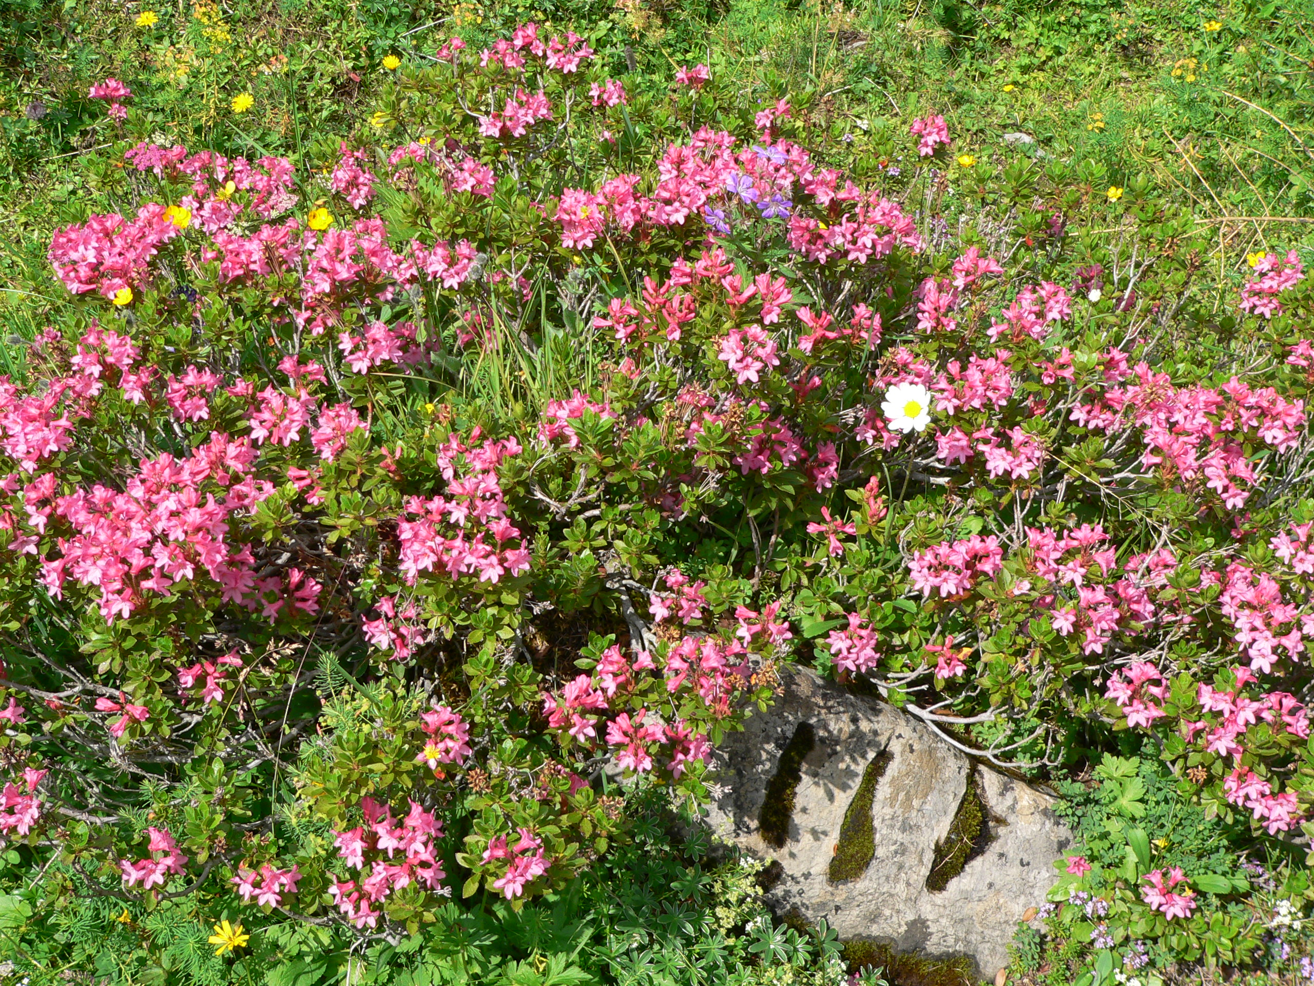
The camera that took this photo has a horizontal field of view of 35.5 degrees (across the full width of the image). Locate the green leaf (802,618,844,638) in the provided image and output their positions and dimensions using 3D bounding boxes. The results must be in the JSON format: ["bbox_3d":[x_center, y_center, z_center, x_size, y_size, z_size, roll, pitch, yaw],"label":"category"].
[{"bbox_3d":[0.138,0.113,1.710,0.039,0.007,0.013,-18,40,-12],"label":"green leaf"}]

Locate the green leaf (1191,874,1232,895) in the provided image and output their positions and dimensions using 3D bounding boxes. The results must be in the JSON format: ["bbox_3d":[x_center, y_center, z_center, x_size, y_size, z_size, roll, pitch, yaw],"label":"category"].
[{"bbox_3d":[0.419,0.295,1.550,0.032,0.006,0.015,6,50,6],"label":"green leaf"}]

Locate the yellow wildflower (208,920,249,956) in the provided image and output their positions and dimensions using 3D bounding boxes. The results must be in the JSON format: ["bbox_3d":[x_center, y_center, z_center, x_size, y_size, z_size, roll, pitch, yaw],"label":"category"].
[{"bbox_3d":[-0.314,0.326,1.500,0.030,0.013,0.029,3,38,-1],"label":"yellow wildflower"}]

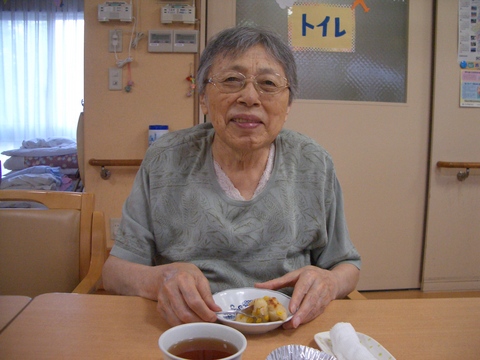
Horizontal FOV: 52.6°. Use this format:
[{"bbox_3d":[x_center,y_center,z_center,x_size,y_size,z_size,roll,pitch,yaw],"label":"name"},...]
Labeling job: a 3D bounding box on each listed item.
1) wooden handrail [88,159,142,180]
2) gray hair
[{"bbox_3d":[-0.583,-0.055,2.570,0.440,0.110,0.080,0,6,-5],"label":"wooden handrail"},{"bbox_3d":[0.014,-0.203,0.885,0.182,0.160,0.190,0,6,-5],"label":"gray hair"}]

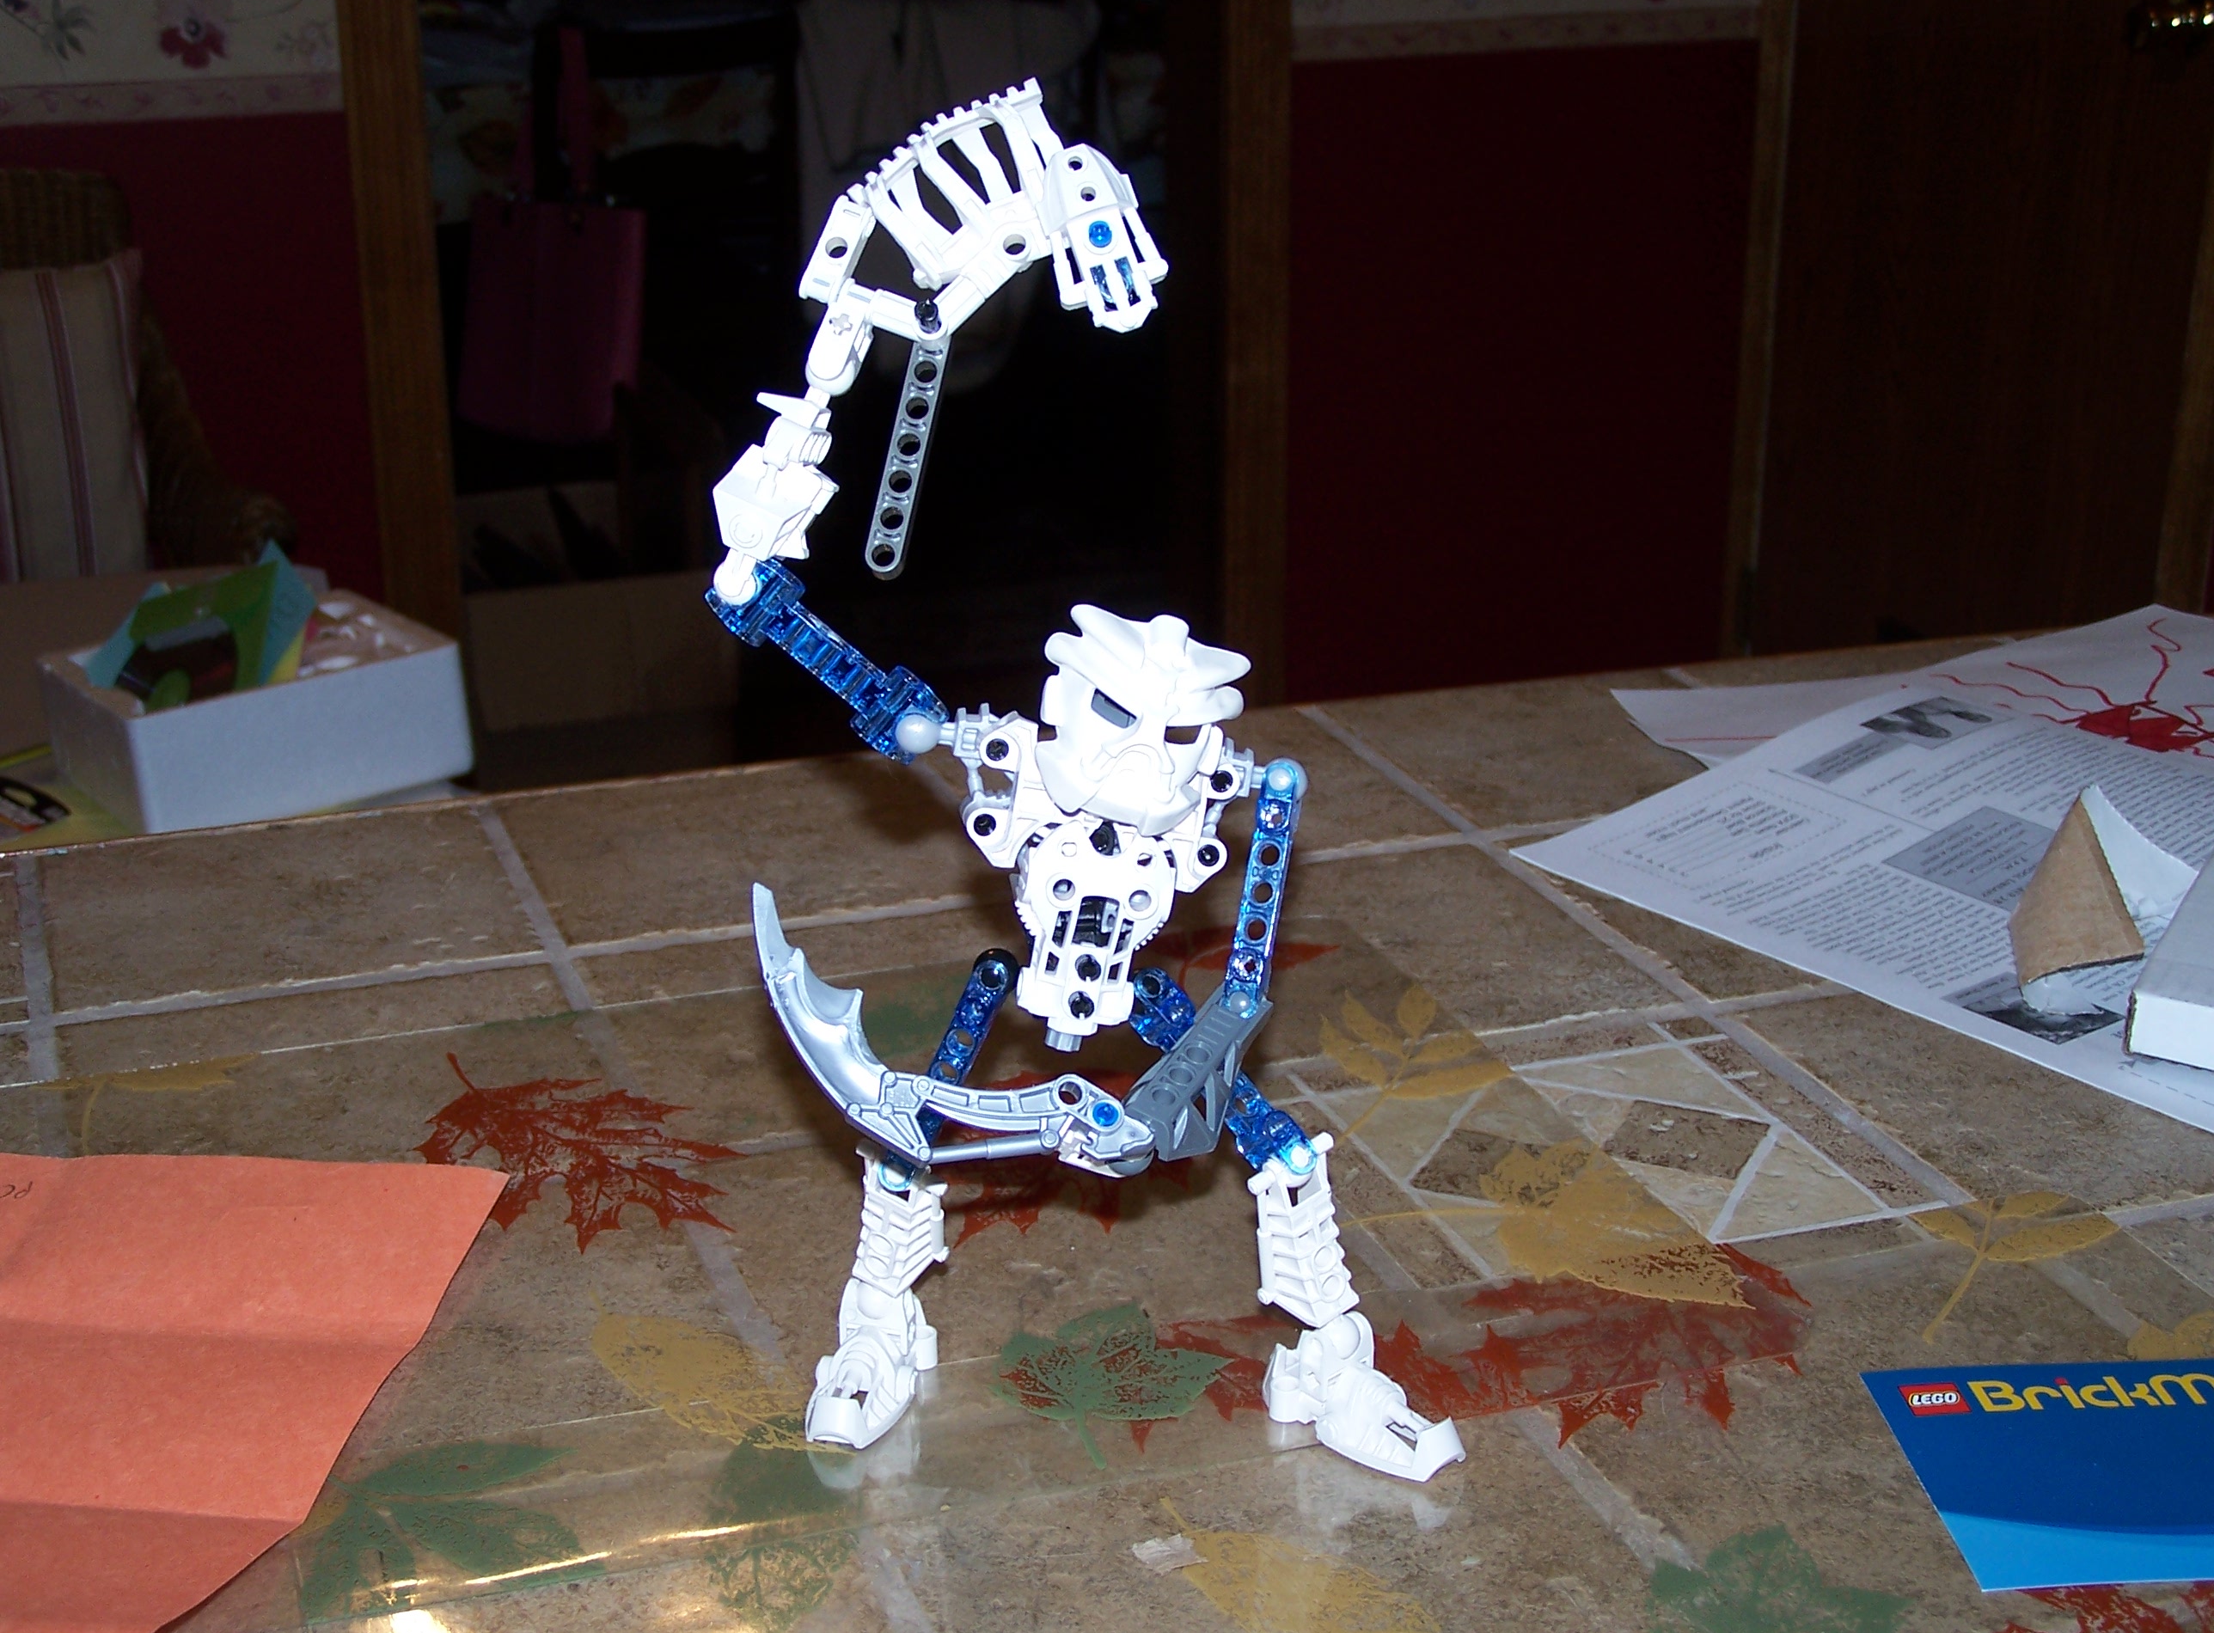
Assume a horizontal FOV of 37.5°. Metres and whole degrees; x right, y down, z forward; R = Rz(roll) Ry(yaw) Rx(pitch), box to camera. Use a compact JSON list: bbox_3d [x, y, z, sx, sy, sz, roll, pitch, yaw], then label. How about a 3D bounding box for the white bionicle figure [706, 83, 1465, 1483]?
[{"bbox_3d":[-0.006,-0.006,0.675,0.151,0.270,0.138,-3,20,-8],"label":"white bionicle figure"}]

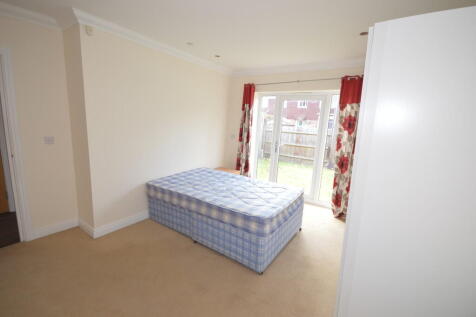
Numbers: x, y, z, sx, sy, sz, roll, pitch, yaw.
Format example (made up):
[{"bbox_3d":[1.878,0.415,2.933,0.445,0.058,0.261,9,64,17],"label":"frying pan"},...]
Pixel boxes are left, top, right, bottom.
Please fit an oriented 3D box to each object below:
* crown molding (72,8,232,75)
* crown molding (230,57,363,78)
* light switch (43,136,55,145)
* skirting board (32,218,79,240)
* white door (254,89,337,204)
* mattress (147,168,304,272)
[{"bbox_3d":[-0.867,-1.564,2.980,0.095,0.105,2.531,9,12,37],"label":"crown molding"},{"bbox_3d":[1.000,-1.555,3.386,2.574,0.105,0.095,7,10,27],"label":"crown molding"},{"bbox_3d":[-2.219,-0.212,2.338,0.012,0.090,0.090,9,12,37],"label":"light switch"},{"bbox_3d":[-2.276,0.888,2.492,0.020,0.125,0.450,9,12,37],"label":"skirting board"},{"bbox_3d":[1.087,-0.211,3.949,1.720,2.095,0.080,8,11,30],"label":"white door"},{"bbox_3d":[-0.210,0.672,2.835,1.866,0.608,1.130,9,11,34],"label":"mattress"}]

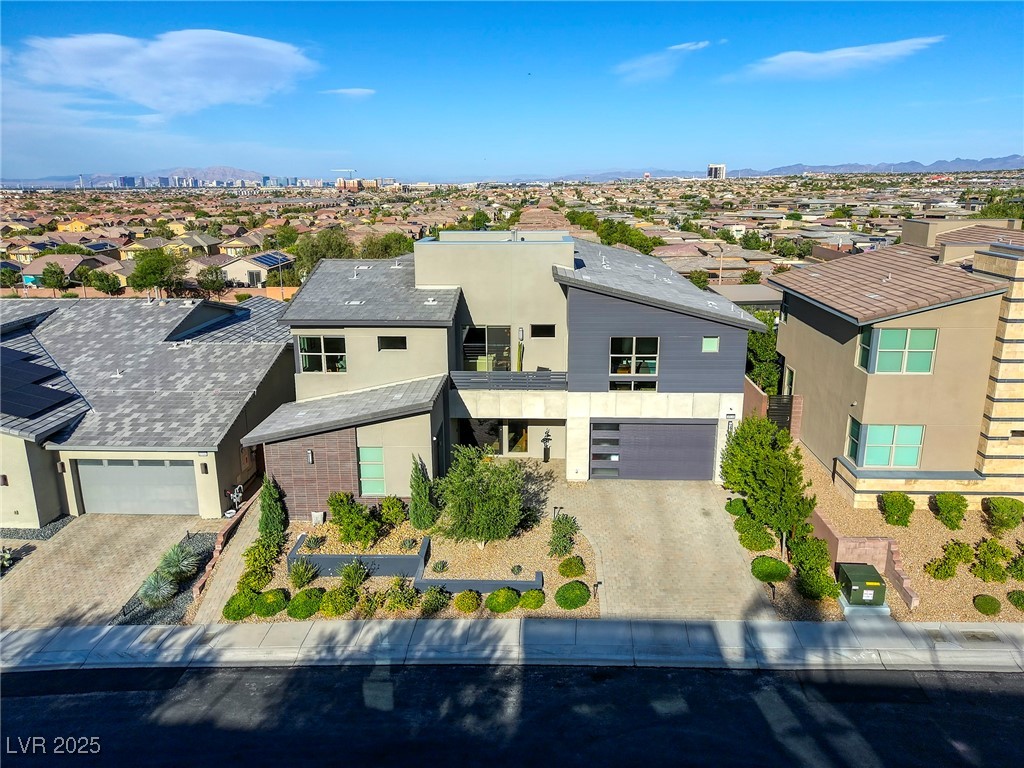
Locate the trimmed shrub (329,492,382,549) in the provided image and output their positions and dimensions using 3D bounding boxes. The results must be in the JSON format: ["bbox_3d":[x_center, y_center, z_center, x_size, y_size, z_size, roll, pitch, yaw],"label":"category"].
[{"bbox_3d":[-4.870,4.276,23.885,1.620,1.450,1.500,0,15,0],"label":"trimmed shrub"}]

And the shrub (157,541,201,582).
[{"bbox_3d":[-10.694,5.741,24.752,1.240,1.259,1.240,0,15,2],"label":"shrub"}]

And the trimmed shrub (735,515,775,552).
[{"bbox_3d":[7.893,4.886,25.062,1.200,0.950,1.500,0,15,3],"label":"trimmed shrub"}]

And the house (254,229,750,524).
[{"bbox_3d":[0.403,-2.979,38.349,18.500,9.300,26.800,0,15,2],"label":"house"}]

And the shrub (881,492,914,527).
[{"bbox_3d":[12.623,4.099,25.127,0.933,1.128,0.933,0,15,2],"label":"shrub"}]

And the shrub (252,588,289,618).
[{"bbox_3d":[-6.741,6.150,21.549,0.923,0.684,0.960,0,15,0],"label":"shrub"}]

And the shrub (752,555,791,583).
[{"bbox_3d":[7.858,5.621,23.325,1.109,0.633,1.109,0,15,0],"label":"shrub"}]

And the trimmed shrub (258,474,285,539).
[{"bbox_3d":[-8.262,4.212,26.282,0.850,2.300,0.850,0,15,3],"label":"trimmed shrub"}]

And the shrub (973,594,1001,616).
[{"bbox_3d":[13.176,6.130,21.316,0.662,0.537,0.662,0,15,2],"label":"shrub"}]

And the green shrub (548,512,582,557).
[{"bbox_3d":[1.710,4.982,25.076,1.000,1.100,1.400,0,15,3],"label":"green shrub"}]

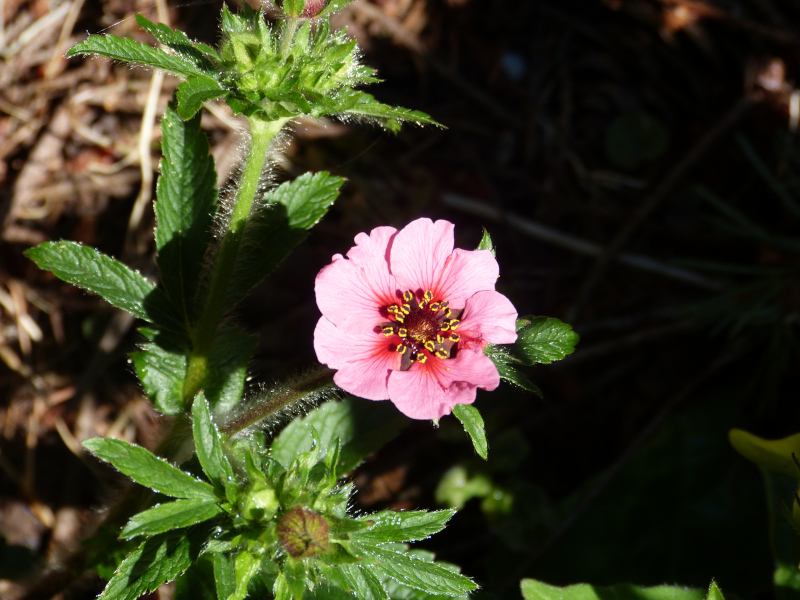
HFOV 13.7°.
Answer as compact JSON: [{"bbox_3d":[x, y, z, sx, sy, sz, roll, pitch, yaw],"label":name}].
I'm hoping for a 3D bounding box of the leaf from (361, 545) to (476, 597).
[{"bbox_3d":[0.003,0.040,0.494,0.019,0.003,0.006,17,72,-12],"label":"leaf"}]

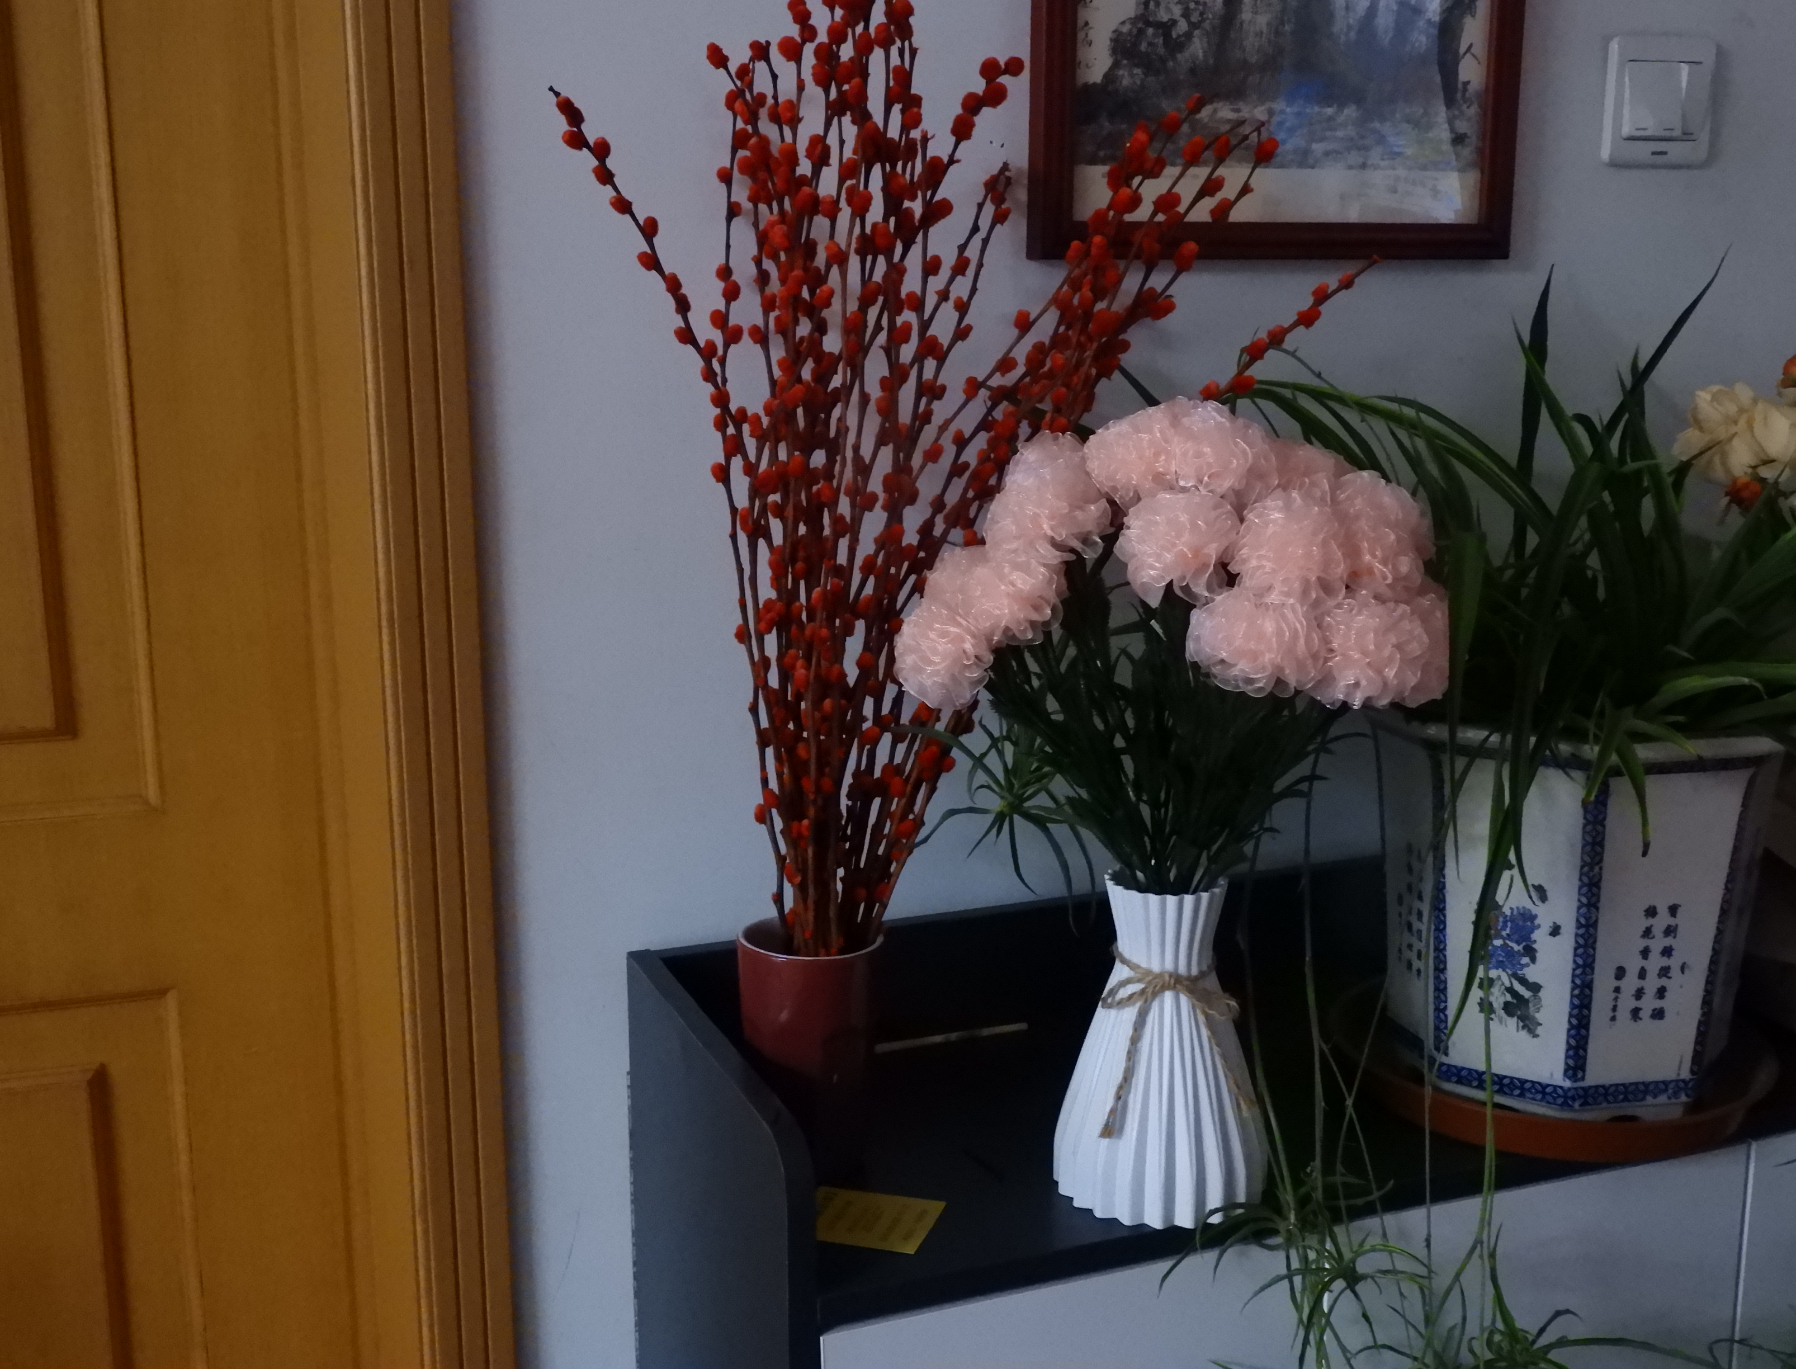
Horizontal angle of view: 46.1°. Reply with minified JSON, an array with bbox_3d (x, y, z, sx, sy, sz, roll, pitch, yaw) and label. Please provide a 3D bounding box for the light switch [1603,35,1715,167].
[{"bbox_3d":[0.509,-0.390,1.409,0.086,0.086,0.011,-5,11,-22],"label":"light switch"}]

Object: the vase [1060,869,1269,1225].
[{"bbox_3d":[0.141,0.187,1.123,0.112,0.168,0.112,-1,10,0],"label":"vase"}]

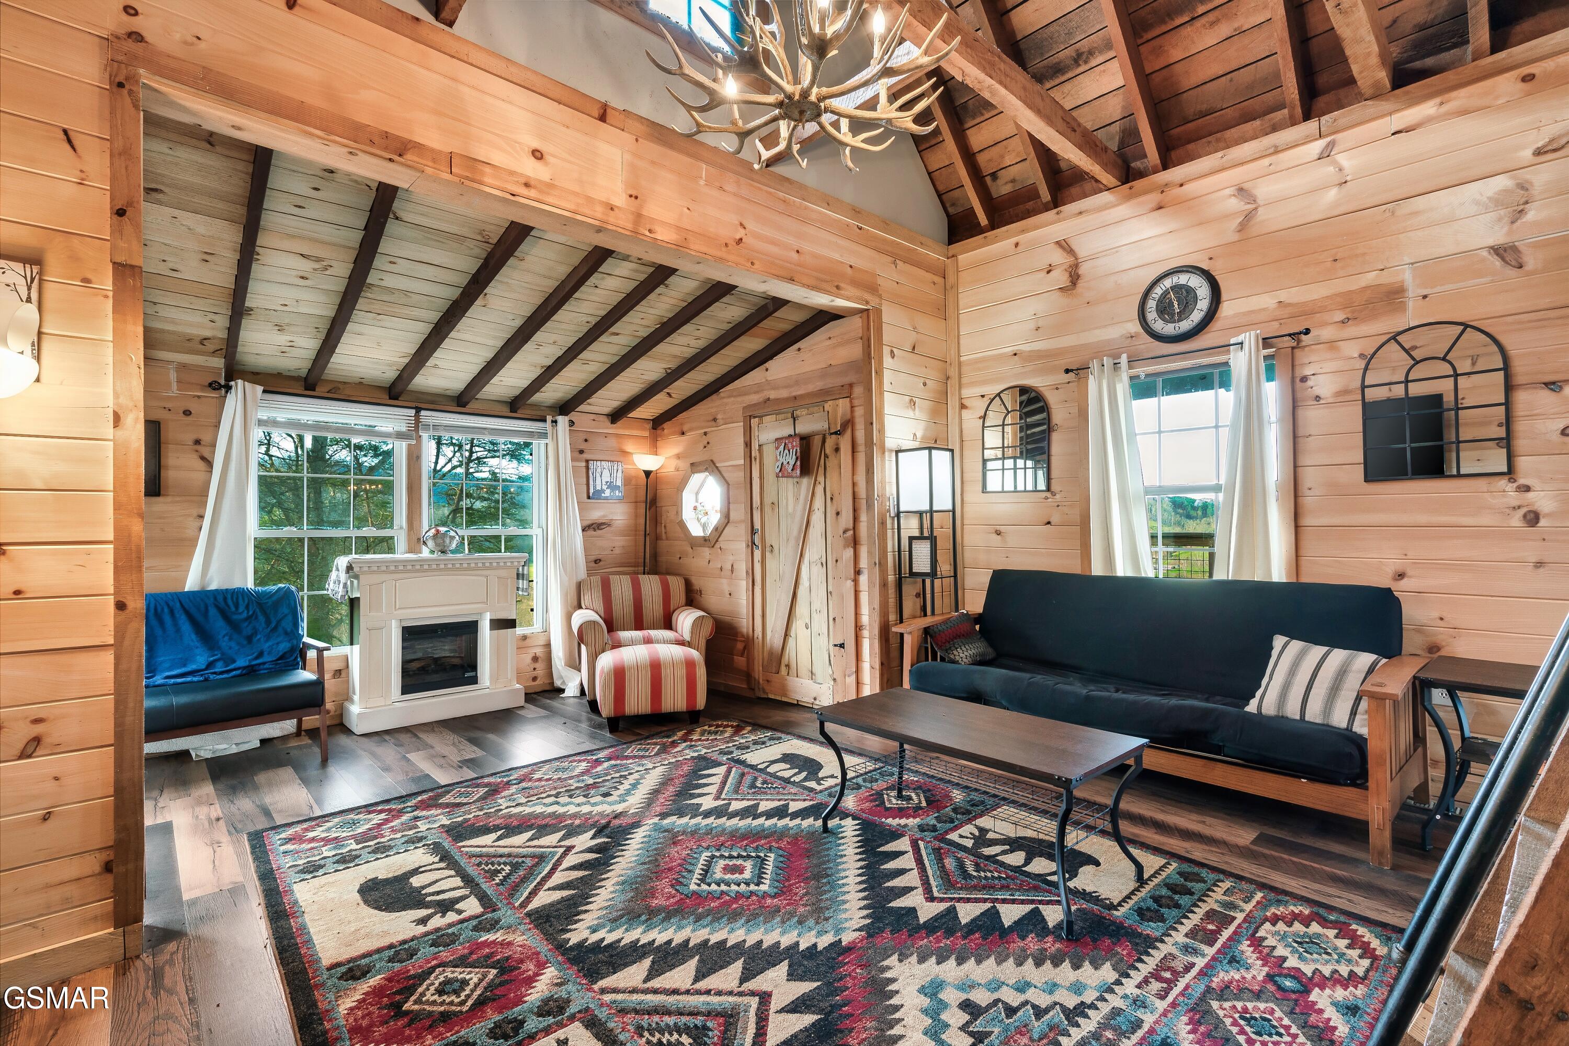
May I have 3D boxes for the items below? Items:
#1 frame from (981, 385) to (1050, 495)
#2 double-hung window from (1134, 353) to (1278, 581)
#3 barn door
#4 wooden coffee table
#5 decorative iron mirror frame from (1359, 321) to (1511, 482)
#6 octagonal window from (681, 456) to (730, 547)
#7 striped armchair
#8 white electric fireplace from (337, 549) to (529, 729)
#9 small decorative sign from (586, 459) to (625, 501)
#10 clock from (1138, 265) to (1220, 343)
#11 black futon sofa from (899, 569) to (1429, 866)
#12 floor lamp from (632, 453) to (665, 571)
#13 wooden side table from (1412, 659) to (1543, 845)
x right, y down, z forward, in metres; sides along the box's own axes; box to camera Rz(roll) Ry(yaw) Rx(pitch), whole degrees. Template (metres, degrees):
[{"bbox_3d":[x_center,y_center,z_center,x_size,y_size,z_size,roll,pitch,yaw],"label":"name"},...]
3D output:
[{"bbox_3d":[1.413,-0.517,4.312,0.030,0.657,0.455,0,0,-42],"label":"frame"},{"bbox_3d":[2.085,-0.171,3.639,0.090,1.260,0.880,0,0,-43],"label":"double-hung window"},{"bbox_3d":[0.100,0.226,4.489,0.060,1.934,0.934,0,0,-42],"label":"barn door"},{"bbox_3d":[0.670,0.966,2.532,0.541,0.471,1.027,0,0,-43],"label":"wooden coffee table"},{"bbox_3d":[2.713,-0.510,2.921,0.030,0.650,0.455,0,0,-43],"label":"decorative iron mirror frame"},{"bbox_3d":[-0.587,-0.150,5.347,0.090,0.663,0.640,0,0,-43],"label":"octagonal window"},{"bbox_3d":[-1.050,0.801,5.025,0.920,0.850,0.850,0,0,-20],"label":"striped armchair"},{"bbox_3d":[-2.187,0.713,4.413,1.026,1.006,0.357,0,0,-42],"label":"white electric fireplace"},{"bbox_3d":[-1.365,-0.331,5.380,0.299,0.297,0.030,0,0,-42],"label":"small decorative sign"},{"bbox_3d":[2.035,-1.134,3.608,0.060,0.386,0.389,0,0,-42],"label":"clock"},{"bbox_3d":[1.652,0.737,3.414,0.881,0.914,2.149,0,0,-42],"label":"black futon sofa"},{"bbox_3d":[-1.128,0.331,5.648,0.260,1.800,0.260,0,0,-43],"label":"floor lamp"},{"bbox_3d":[2.698,0.870,2.519,0.587,0.638,0.565,0,0,-43],"label":"wooden side table"}]

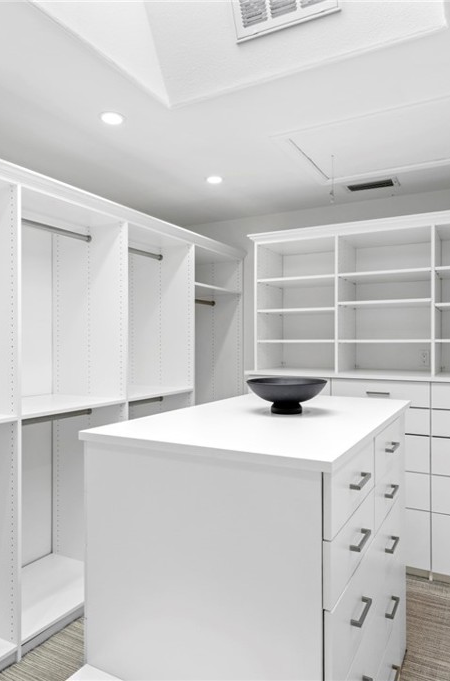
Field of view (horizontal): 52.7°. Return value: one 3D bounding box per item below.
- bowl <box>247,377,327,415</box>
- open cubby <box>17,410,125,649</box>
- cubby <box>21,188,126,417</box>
[{"bbox_3d":[0.238,0.216,1.742,0.307,0.118,0.307,0,0,0],"label":"bowl"},{"bbox_3d":[-1.011,0.869,2.494,0.610,1.012,0.712,0,0,29],"label":"open cubby"},{"bbox_3d":[-1.015,-0.169,2.502,0.610,1.053,0.712,0,0,29],"label":"cubby"}]

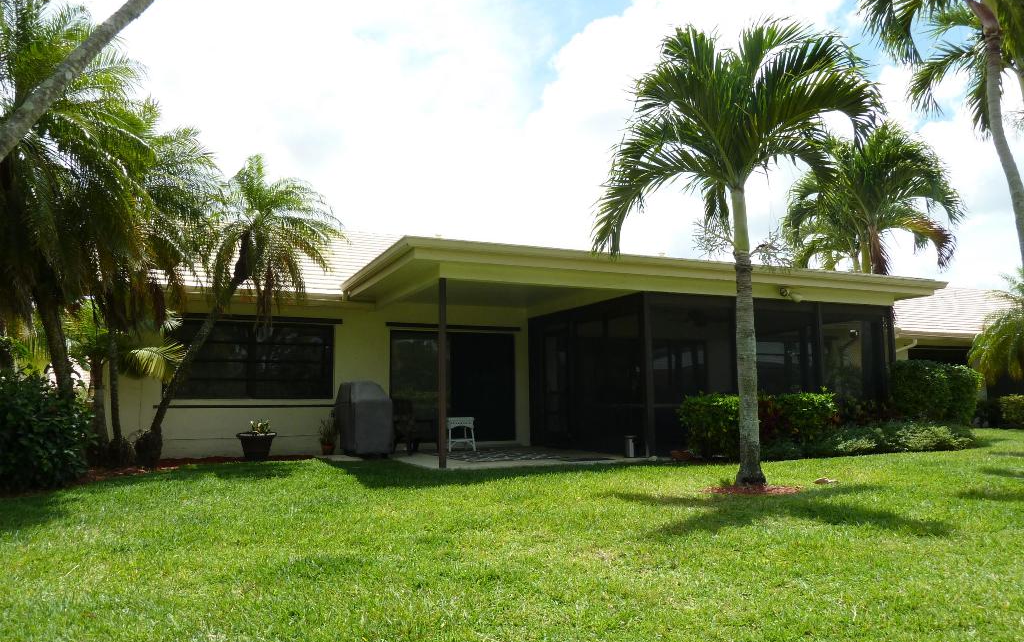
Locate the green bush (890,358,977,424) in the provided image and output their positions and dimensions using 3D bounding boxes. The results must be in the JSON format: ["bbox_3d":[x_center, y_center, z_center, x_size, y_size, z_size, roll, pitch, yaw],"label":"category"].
[{"bbox_3d":[8.263,1.541,14.355,1.600,1.569,1.000,2,-7,-24],"label":"green bush"}]

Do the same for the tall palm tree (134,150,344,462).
[{"bbox_3d":[-4.131,-0.238,11.114,3.211,4.710,2.100,-1,-6,0],"label":"tall palm tree"}]

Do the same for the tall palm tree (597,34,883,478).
[{"bbox_3d":[2.487,-0.778,8.031,3.100,5.000,2.900,-1,-6,0],"label":"tall palm tree"}]

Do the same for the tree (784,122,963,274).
[{"bbox_3d":[7.725,-0.932,15.592,3.790,6.797,3.400,-1,-6,0],"label":"tree"}]

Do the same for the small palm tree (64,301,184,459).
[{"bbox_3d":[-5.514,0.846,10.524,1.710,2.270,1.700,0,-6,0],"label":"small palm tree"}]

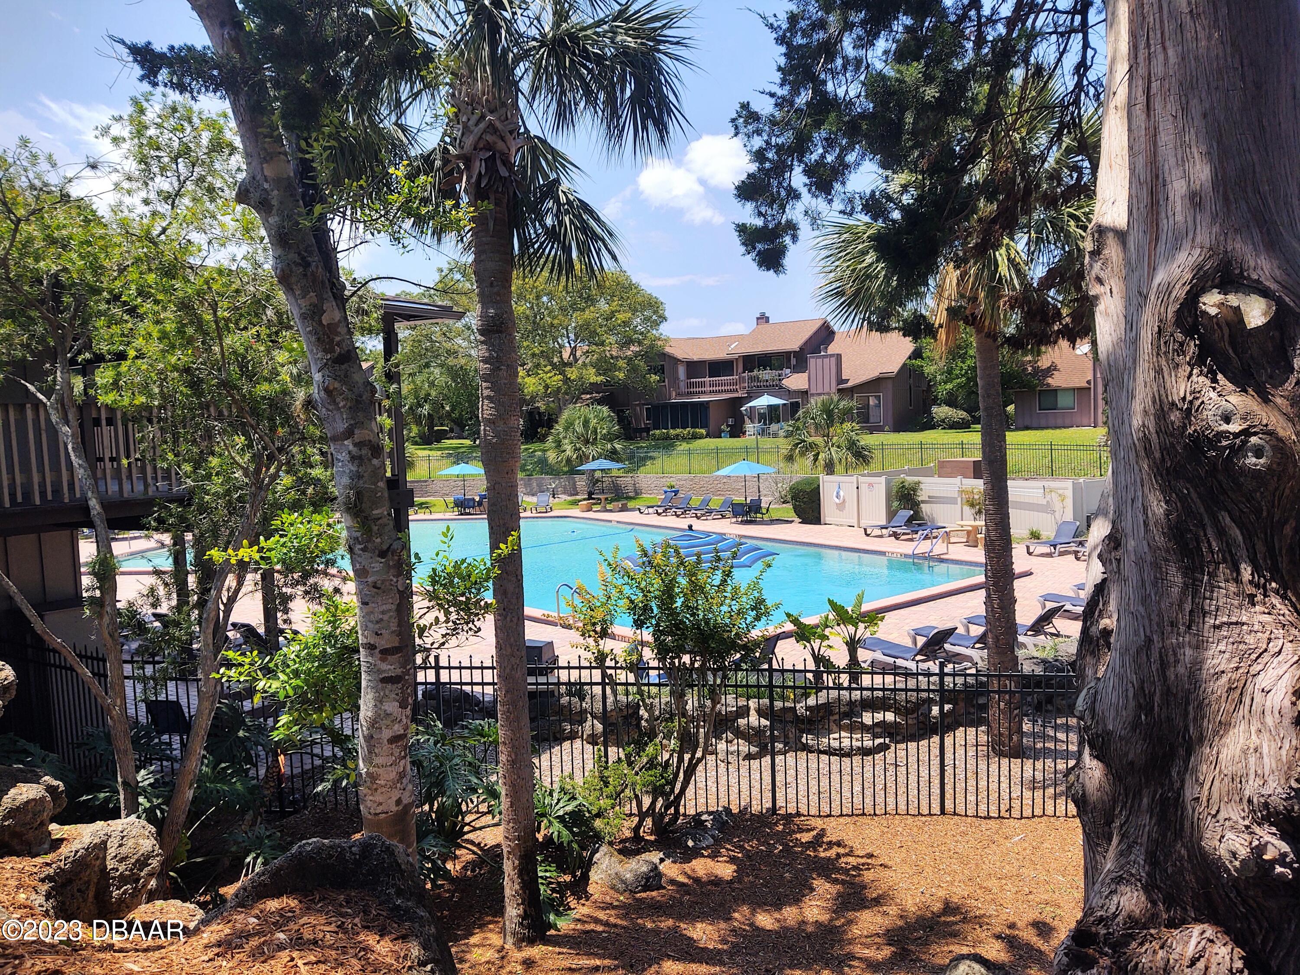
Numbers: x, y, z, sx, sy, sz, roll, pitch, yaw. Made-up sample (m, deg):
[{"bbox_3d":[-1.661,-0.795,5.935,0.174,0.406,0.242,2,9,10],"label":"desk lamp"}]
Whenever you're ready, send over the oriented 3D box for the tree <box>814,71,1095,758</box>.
[{"bbox_3d":[4.153,-0.771,12.639,4.100,8.491,4.100,-2,5,0],"label":"tree"}]

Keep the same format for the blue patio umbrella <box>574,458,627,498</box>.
[{"bbox_3d":[-2.341,-0.219,48.500,2.500,2.350,2.500,-2,5,0],"label":"blue patio umbrella"}]

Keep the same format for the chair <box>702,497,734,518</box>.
[{"bbox_3d":[2.709,0.910,43.211,1.750,0.880,0.700,-6,6,-40],"label":"chair"}]

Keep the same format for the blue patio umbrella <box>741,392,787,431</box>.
[{"bbox_3d":[6.863,-4.357,60.000,2.720,2.450,2.720,-2,5,0],"label":"blue patio umbrella"}]

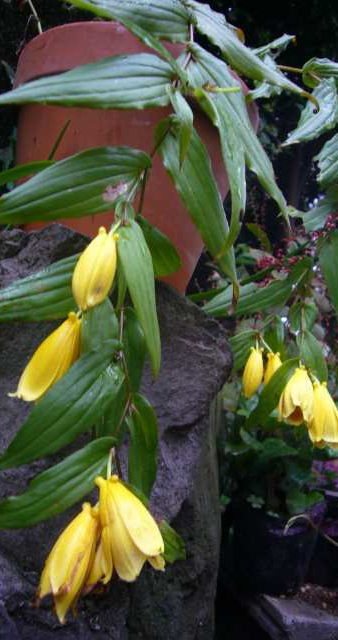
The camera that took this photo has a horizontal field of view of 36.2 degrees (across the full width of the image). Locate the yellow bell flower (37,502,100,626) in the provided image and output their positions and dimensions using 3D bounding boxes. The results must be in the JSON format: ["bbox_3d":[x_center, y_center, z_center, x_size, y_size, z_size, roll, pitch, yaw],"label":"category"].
[{"bbox_3d":[-0.070,0.169,0.360,0.035,0.078,0.035,14,-3,0],"label":"yellow bell flower"}]

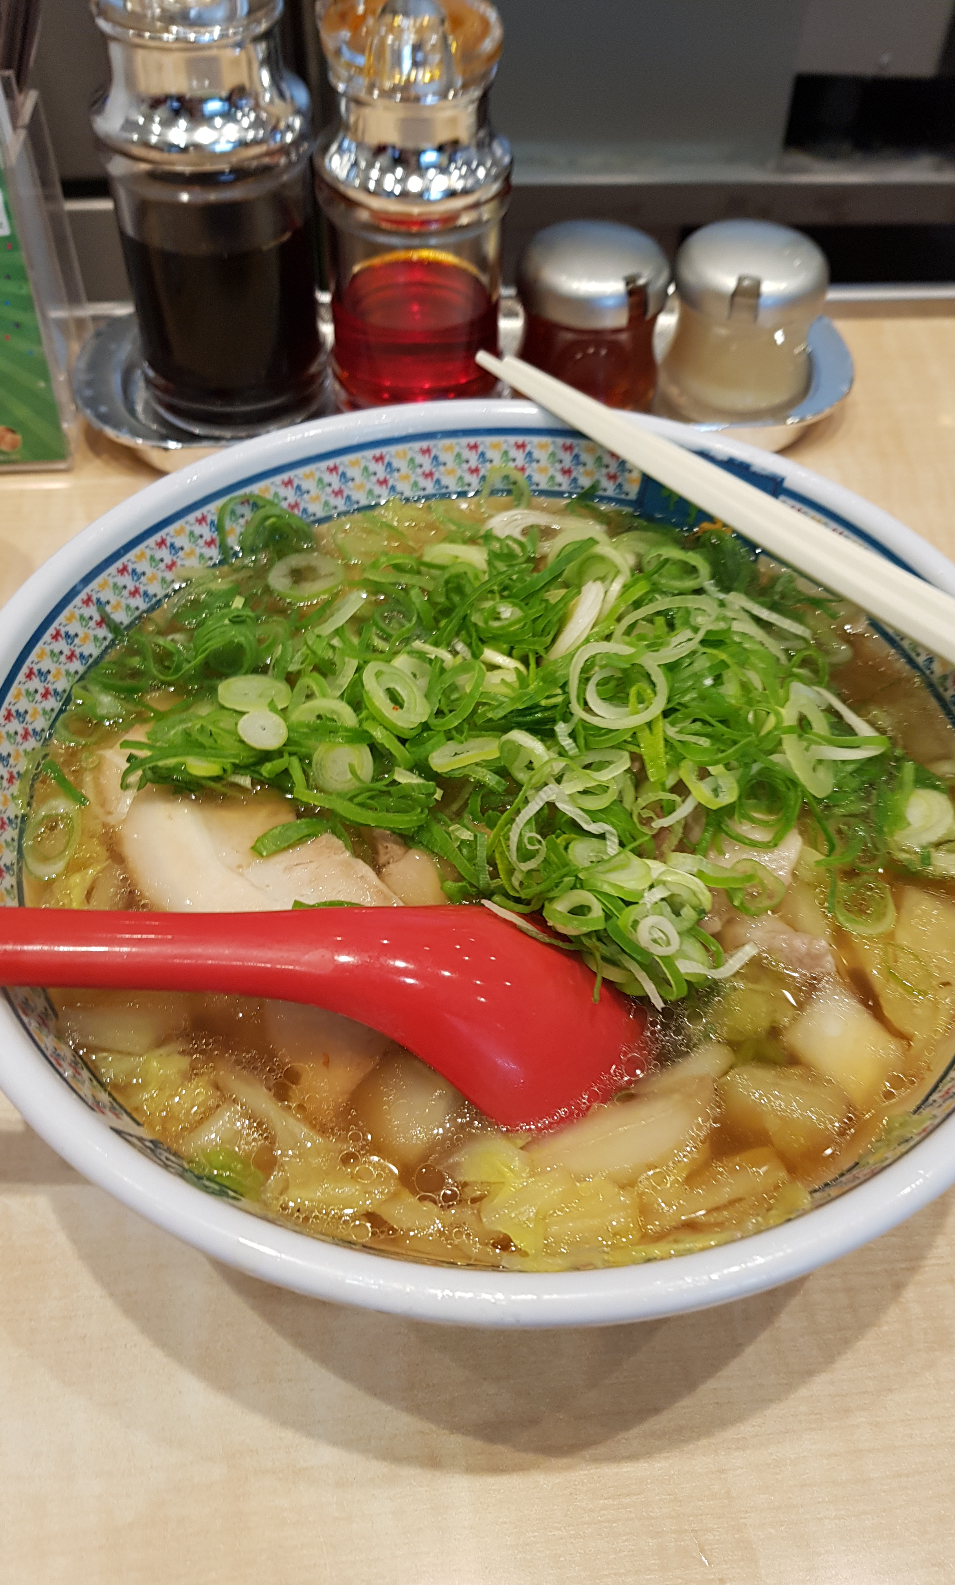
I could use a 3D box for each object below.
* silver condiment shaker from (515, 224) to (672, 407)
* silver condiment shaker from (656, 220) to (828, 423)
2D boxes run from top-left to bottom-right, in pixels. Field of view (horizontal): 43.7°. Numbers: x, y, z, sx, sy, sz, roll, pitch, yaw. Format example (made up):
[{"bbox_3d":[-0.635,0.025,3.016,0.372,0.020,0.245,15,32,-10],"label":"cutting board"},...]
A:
[{"bbox_3d":[0.038,-0.160,0.406,0.053,0.059,0.053,0,50,0],"label":"silver condiment shaker"},{"bbox_3d":[0.091,-0.162,0.408,0.055,0.059,0.055,11,51,8],"label":"silver condiment shaker"}]

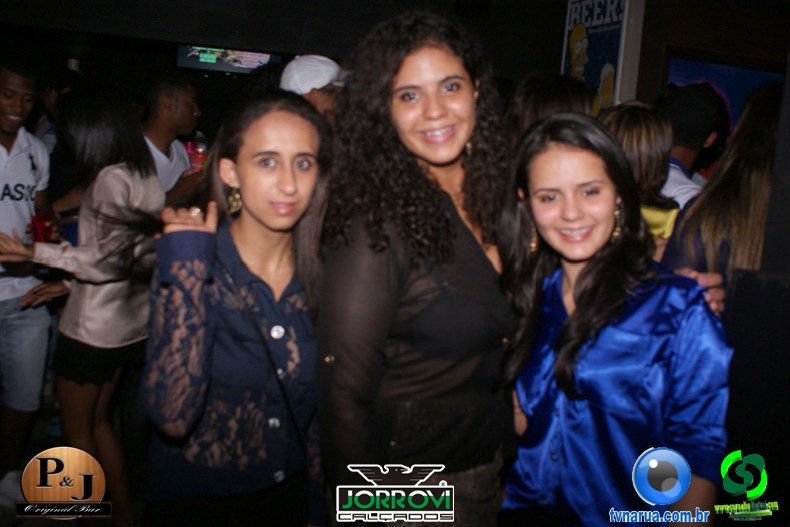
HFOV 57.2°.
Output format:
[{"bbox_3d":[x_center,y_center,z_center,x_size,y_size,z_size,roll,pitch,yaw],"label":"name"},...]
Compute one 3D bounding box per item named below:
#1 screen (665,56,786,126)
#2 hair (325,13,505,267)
[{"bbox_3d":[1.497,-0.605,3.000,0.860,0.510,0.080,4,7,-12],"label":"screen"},{"bbox_3d":[0.033,-0.207,1.180,0.285,0.380,0.270,-1,7,-7],"label":"hair"}]

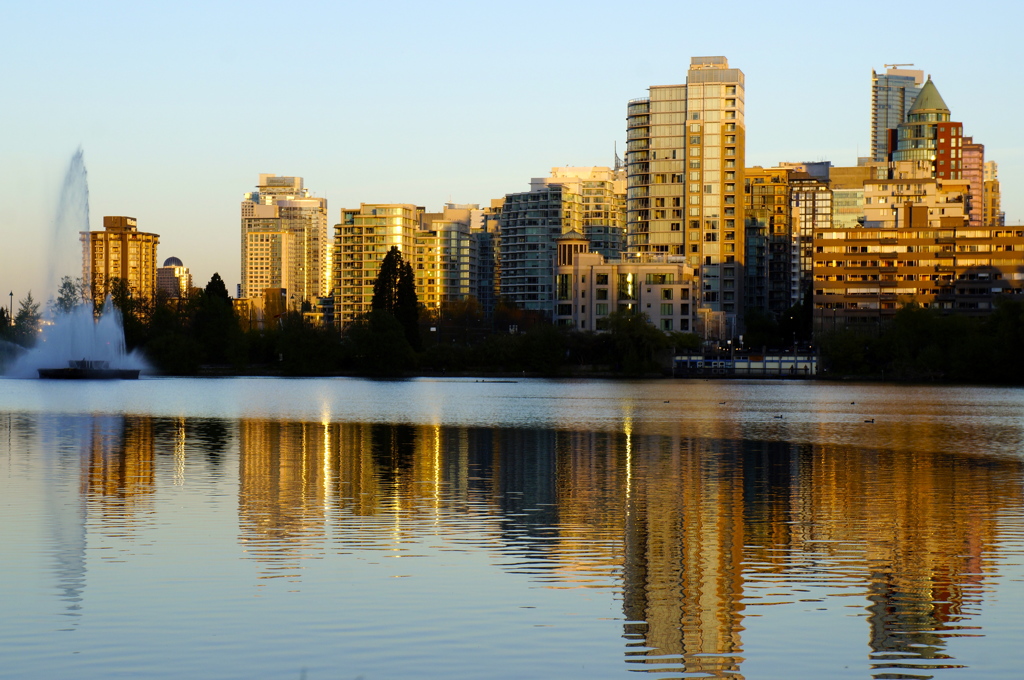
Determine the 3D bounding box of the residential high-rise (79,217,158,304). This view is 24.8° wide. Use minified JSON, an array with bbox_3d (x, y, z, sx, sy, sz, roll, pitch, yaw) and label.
[{"bbox_3d":[-167.690,-22.060,996.190,30.000,59.840,30.000,0,-1,13],"label":"residential high-rise"}]

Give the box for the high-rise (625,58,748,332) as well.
[{"bbox_3d":[40.350,-30.080,538.810,23.760,67.690,22.300,0,-1,13],"label":"high-rise"}]

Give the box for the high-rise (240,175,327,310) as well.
[{"bbox_3d":[-140.370,-45.060,1433.570,42.400,110.300,36.620,0,-1,13],"label":"high-rise"}]

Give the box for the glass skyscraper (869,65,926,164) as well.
[{"bbox_3d":[290.970,-106.220,1757.270,37.080,195.290,35.130,0,-1,13],"label":"glass skyscraper"}]

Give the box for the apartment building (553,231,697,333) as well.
[{"bbox_3d":[22.720,-8.880,465.550,25.280,24.690,21.390,0,-1,13],"label":"apartment building"}]

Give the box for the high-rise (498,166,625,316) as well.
[{"bbox_3d":[17.340,-25.770,800.090,36.980,64.530,33.080,0,-1,13],"label":"high-rise"}]

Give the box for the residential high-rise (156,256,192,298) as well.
[{"bbox_3d":[-302.510,-31.210,2088.520,23.330,86.120,25.280,0,-1,14],"label":"residential high-rise"}]

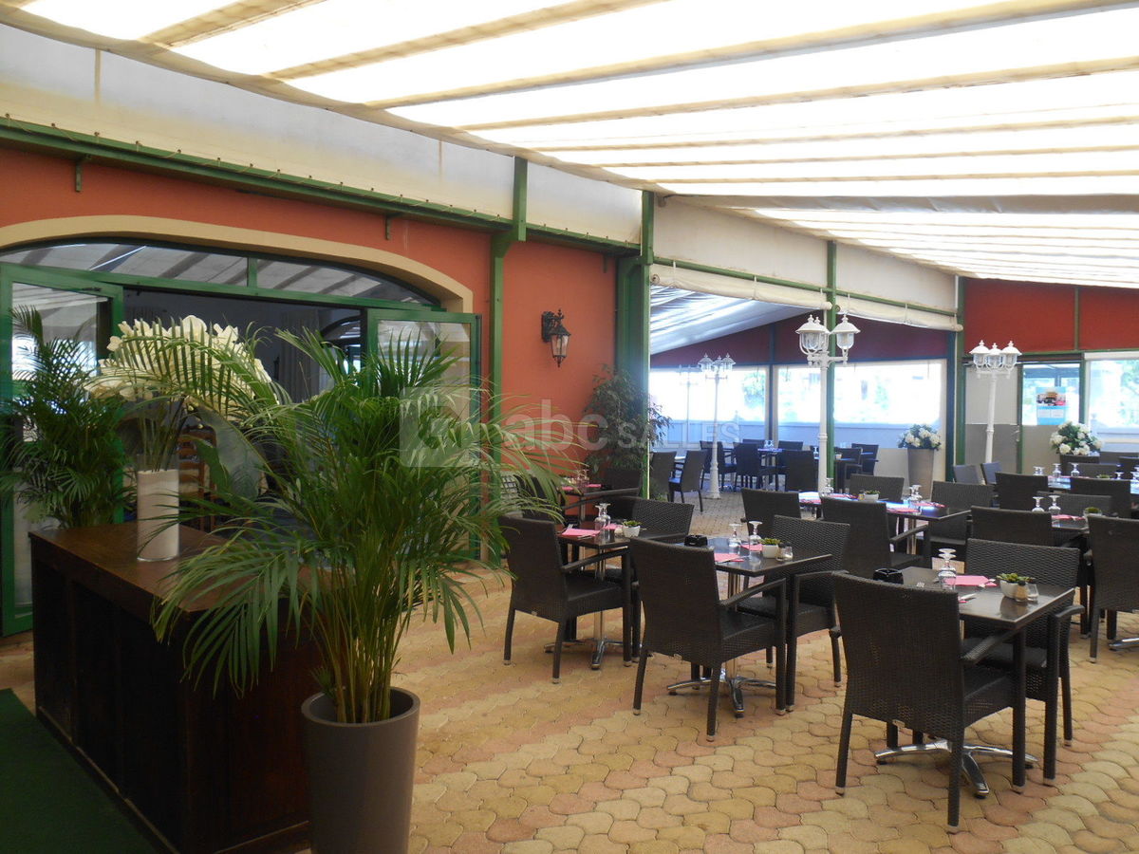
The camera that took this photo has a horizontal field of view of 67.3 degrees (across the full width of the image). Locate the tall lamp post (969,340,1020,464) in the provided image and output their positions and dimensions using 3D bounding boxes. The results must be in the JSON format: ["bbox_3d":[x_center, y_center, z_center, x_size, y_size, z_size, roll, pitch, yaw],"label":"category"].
[{"bbox_3d":[5.350,0.077,10.802,0.660,2.360,0.620,1,2,26],"label":"tall lamp post"}]

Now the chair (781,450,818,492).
[{"bbox_3d":[3.409,0.768,12.195,0.600,0.870,0.570,-1,2,-43],"label":"chair"}]

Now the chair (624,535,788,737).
[{"bbox_3d":[0.667,0.969,4.164,0.585,0.865,0.570,-1,2,-45],"label":"chair"}]

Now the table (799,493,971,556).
[{"bbox_3d":[2.338,0.978,6.710,0.770,0.745,1.440,-1,2,-44],"label":"table"}]

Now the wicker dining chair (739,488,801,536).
[{"bbox_3d":[1.694,0.913,6.598,0.570,0.870,0.600,2,2,44],"label":"wicker dining chair"}]

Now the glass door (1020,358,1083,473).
[{"bbox_3d":[7.311,0.124,13.012,0.060,2.202,0.867,-1,2,-44],"label":"glass door"}]

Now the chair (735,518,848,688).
[{"bbox_3d":[1.138,0.965,4.626,0.600,0.870,0.570,-1,2,-42],"label":"chair"}]

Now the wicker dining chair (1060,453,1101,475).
[{"bbox_3d":[7.167,0.830,11.874,0.585,0.865,0.570,-1,2,-44],"label":"wicker dining chair"}]

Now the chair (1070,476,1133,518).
[{"bbox_3d":[5.036,0.905,8.008,0.570,0.865,0.585,2,2,45],"label":"chair"}]

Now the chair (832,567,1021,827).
[{"bbox_3d":[1.383,0.991,3.328,0.585,0.865,0.570,-1,2,-44],"label":"chair"}]

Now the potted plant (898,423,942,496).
[{"bbox_3d":[5.847,0.573,14.286,0.670,1.260,0.670,-1,2,-43],"label":"potted plant"}]

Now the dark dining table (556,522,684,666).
[{"bbox_3d":[0.188,1.009,5.202,0.704,0.744,0.704,-1,2,-42],"label":"dark dining table"}]

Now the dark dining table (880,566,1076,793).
[{"bbox_3d":[1.588,1.046,3.525,0.695,0.747,0.735,2,2,44],"label":"dark dining table"}]

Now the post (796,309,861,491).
[{"bbox_3d":[2.318,0.146,7.861,0.615,2.361,0.575,0,1,-2],"label":"post"}]

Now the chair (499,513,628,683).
[{"bbox_3d":[-0.031,0.948,4.968,0.585,0.865,0.570,-1,2,-43],"label":"chair"}]

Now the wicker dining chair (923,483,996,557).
[{"bbox_3d":[3.062,0.915,6.915,0.600,0.870,0.570,-1,2,-44],"label":"wicker dining chair"}]

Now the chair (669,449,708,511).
[{"bbox_3d":[1.555,0.797,12.117,0.585,0.865,0.570,1,2,40],"label":"chair"}]

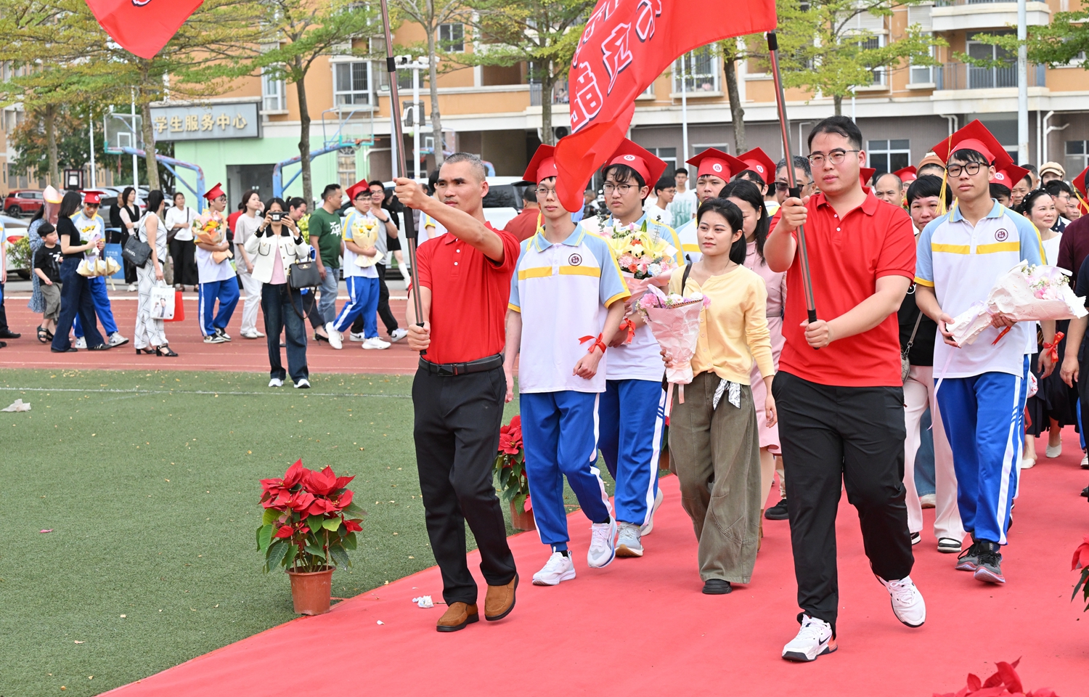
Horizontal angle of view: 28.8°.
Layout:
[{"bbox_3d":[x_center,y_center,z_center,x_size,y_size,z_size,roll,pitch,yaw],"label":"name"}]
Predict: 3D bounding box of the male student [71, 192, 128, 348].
[{"bbox_3d":[-5.119,-0.911,24.242,0.580,1.730,0.550,2,5,42],"label":"male student"}]

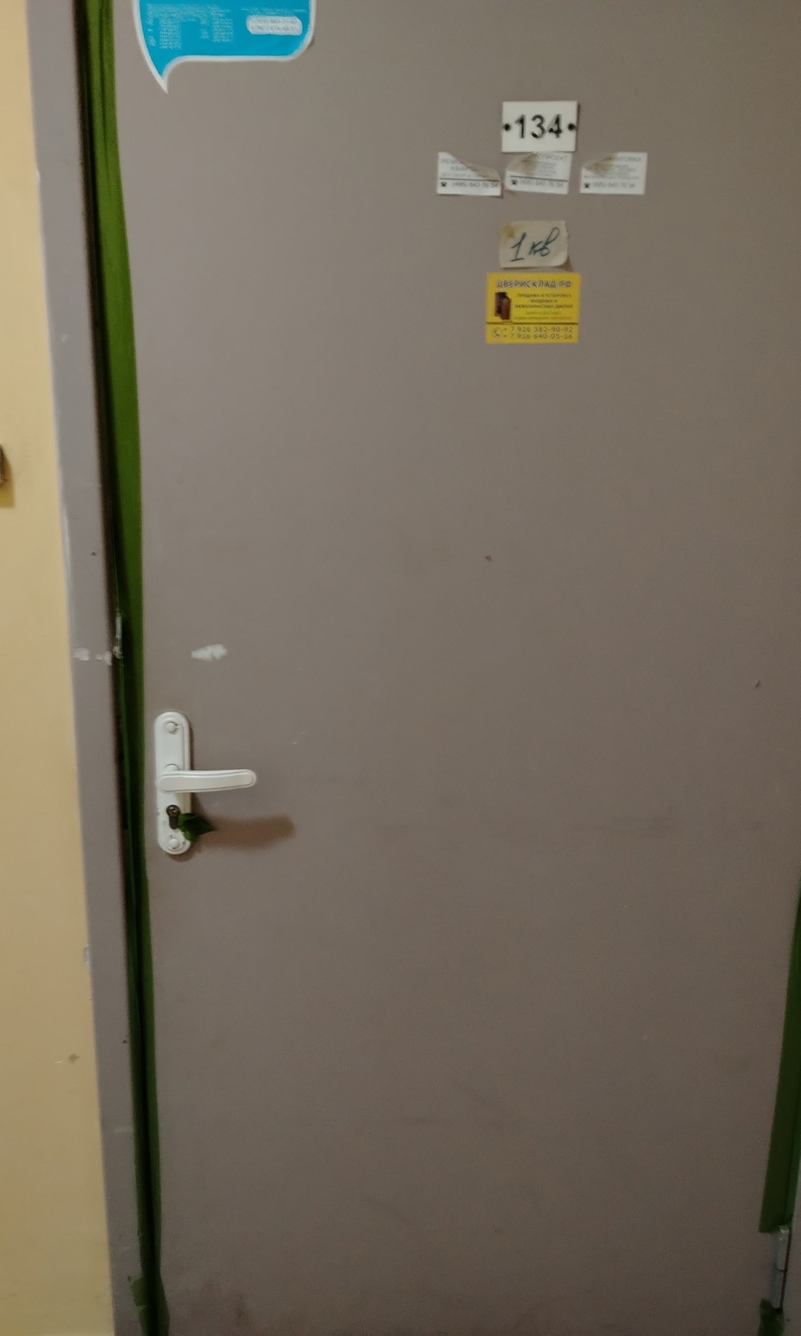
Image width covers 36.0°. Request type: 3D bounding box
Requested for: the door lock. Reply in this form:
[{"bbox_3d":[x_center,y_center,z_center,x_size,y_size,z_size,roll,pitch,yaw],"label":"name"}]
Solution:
[{"bbox_3d":[-0.234,0.150,1.484,0.129,0.187,0.060,1,16,1],"label":"door lock"}]

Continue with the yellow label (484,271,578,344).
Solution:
[{"bbox_3d":[0.145,-0.391,1.344,0.100,0.073,0.004,1,16,1],"label":"yellow label"}]

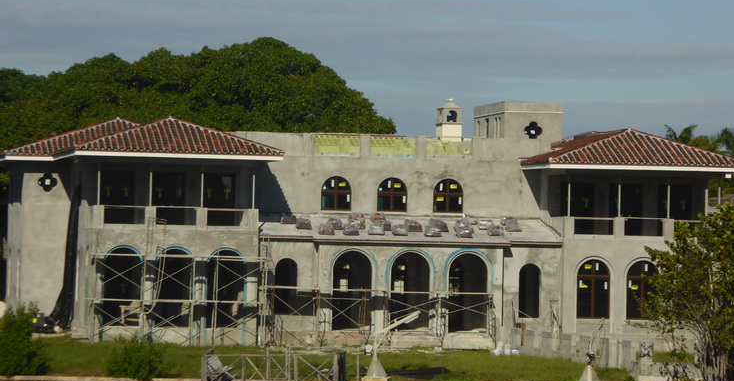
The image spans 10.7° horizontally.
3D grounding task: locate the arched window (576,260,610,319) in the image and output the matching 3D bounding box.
[{"bbox_3d":[9.941,4.329,171.843,1.483,2.588,0.180,1,-1,-10],"label":"arched window"}]

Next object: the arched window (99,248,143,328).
[{"bbox_3d":[-10.462,4.095,168.244,1.766,3.473,0.300,1,-1,-10],"label":"arched window"}]

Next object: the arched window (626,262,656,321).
[{"bbox_3d":[12.125,4.389,172.228,1.467,2.590,0.180,1,-1,-10],"label":"arched window"}]

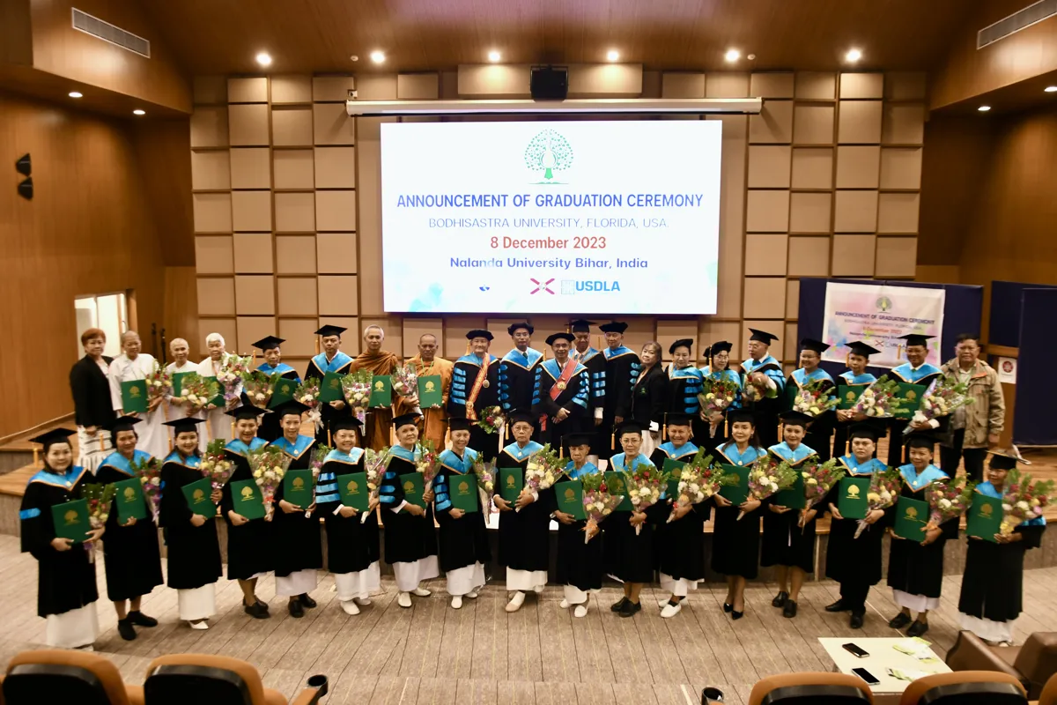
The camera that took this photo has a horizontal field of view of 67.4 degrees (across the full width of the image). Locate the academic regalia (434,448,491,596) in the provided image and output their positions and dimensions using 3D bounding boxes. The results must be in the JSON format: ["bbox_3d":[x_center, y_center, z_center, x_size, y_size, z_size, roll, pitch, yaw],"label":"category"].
[{"bbox_3d":[-0.551,1.390,6.610,0.501,1.171,0.380,-1,7,-11],"label":"academic regalia"}]

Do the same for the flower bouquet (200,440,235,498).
[{"bbox_3d":[-2.337,0.893,5.950,0.280,0.470,0.240,-3,7,-22],"label":"flower bouquet"}]

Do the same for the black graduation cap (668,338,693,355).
[{"bbox_3d":[1.505,-0.057,7.850,0.250,0.140,0.250,-11,7,6],"label":"black graduation cap"}]

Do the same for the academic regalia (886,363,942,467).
[{"bbox_3d":[3.623,0.668,7.395,0.495,1.116,0.380,4,8,30],"label":"academic regalia"}]

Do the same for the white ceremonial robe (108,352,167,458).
[{"bbox_3d":[-3.964,0.662,8.049,0.520,1.302,0.380,-3,8,-25],"label":"white ceremonial robe"}]

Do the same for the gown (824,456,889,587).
[{"bbox_3d":[2.671,1.360,6.452,0.520,1.069,0.400,3,7,26],"label":"gown"}]

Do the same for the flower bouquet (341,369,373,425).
[{"bbox_3d":[-1.644,0.452,7.607,0.290,0.560,0.220,-5,10,-4],"label":"flower bouquet"}]

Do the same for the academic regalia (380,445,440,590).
[{"bbox_3d":[-0.996,1.387,6.665,0.500,1.236,0.380,-3,8,-28],"label":"academic regalia"}]

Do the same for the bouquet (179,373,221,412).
[{"bbox_3d":[-3.271,0.413,7.840,0.320,0.480,0.240,19,-7,-15],"label":"bouquet"}]

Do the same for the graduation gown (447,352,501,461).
[{"bbox_3d":[-0.557,0.578,8.190,0.546,1.172,0.380,-1,7,-4],"label":"graduation gown"}]

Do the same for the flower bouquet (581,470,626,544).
[{"bbox_3d":[0.567,1.236,6.298,0.310,0.550,0.220,14,1,2],"label":"flower bouquet"}]

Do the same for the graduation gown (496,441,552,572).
[{"bbox_3d":[-0.040,1.251,6.483,0.480,1.042,0.400,1,7,5],"label":"graduation gown"}]

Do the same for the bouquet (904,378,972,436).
[{"bbox_3d":[3.676,0.524,7.200,0.637,0.350,0.280,-39,-21,0],"label":"bouquet"}]

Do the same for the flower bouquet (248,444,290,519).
[{"bbox_3d":[-2.070,1.033,6.326,0.330,0.584,0.220,0,0,-20],"label":"flower bouquet"}]

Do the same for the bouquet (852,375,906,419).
[{"bbox_3d":[3.171,0.412,7.197,0.480,0.340,0.260,-32,-7,36],"label":"bouquet"}]

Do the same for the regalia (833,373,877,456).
[{"bbox_3d":[3.072,0.732,7.487,0.460,1.100,0.360,5,8,36],"label":"regalia"}]

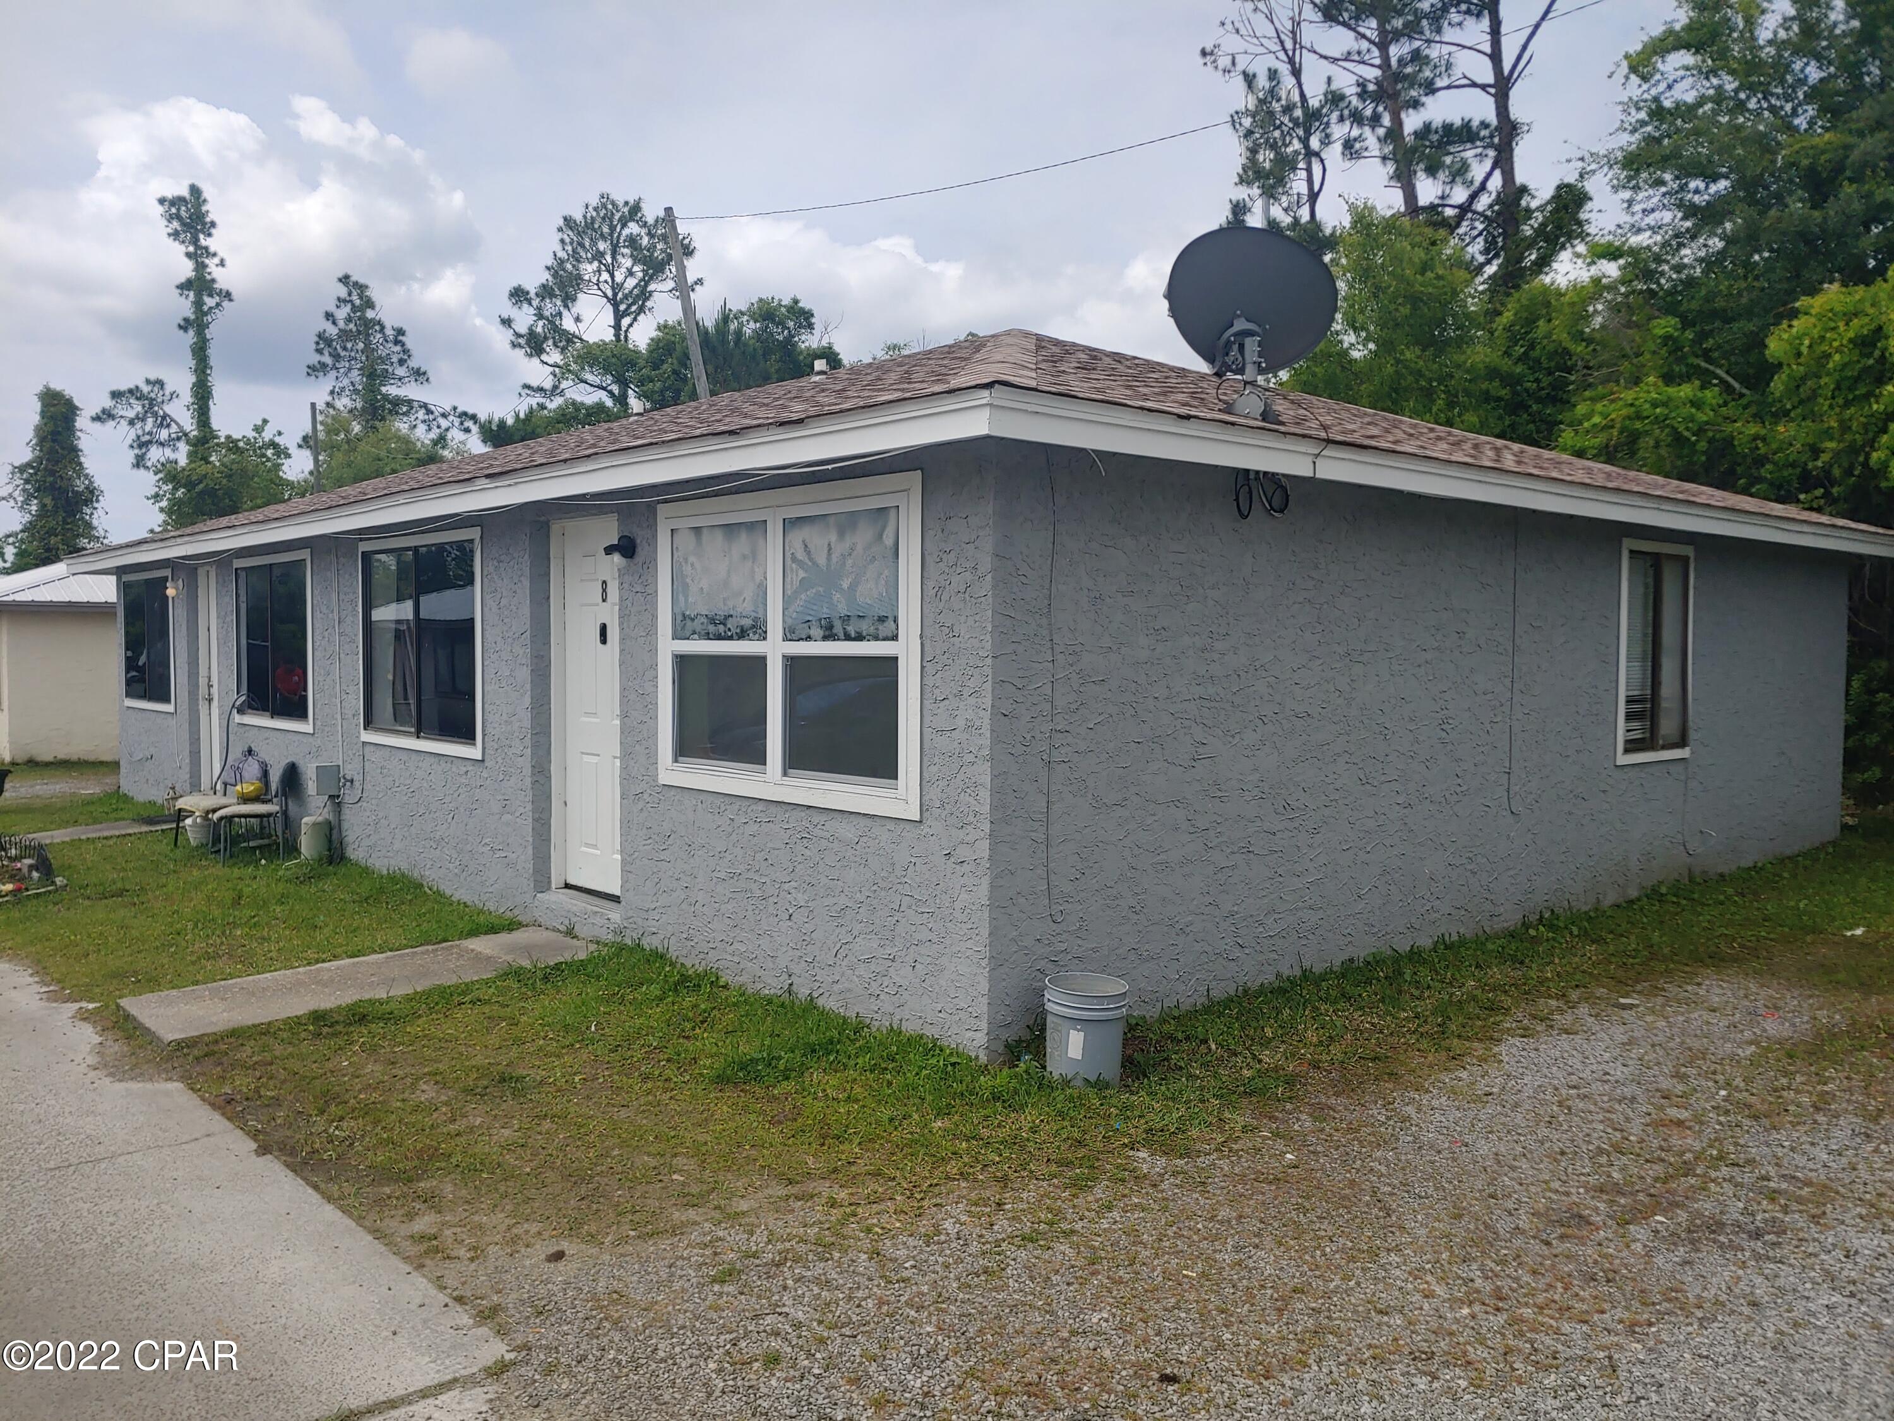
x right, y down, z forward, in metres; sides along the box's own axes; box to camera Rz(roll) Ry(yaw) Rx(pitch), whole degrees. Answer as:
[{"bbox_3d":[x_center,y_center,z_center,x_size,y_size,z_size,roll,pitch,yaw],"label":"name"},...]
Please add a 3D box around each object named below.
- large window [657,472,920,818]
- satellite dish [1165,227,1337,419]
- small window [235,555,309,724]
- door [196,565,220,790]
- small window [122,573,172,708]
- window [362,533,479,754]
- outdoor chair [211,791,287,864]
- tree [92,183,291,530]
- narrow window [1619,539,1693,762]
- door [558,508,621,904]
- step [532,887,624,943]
[{"bbox_3d":[-0.734,-0.280,5.976,0.100,1.351,1.914,-3,4,-43],"label":"large window"},{"bbox_3d":[1.275,-1.653,5.820,0.750,0.770,0.550,-1,3,-20],"label":"satellite dish"},{"bbox_3d":[-5.410,-0.547,10.991,0.100,1.379,1.948,-3,4,-43],"label":"small window"},{"bbox_3d":[-6.640,-0.272,12.507,0.090,2.080,0.950,-3,4,-43],"label":"door"},{"bbox_3d":[-8.074,-0.700,13.847,0.100,1.379,1.948,-3,4,-43],"label":"small window"},{"bbox_3d":[-3.413,-0.431,8.849,0.100,1.379,1.948,-3,4,-43],"label":"window"},{"bbox_3d":[-5.102,0.707,10.084,0.520,0.740,0.470,-1,3,-26],"label":"outdoor chair"},{"bbox_3d":[-24.863,-9.110,45.437,6.500,16.512,6.000,-2,3,-29],"label":"tree"},{"bbox_3d":[4.716,-0.383,9.112,1.201,1.452,0.100,-3,4,-42],"label":"narrow window"},{"bbox_3d":[-1.867,0.002,7.434,0.090,2.060,0.950,-3,4,-43],"label":"door"},{"bbox_3d":[-1.931,1.127,7.446,0.220,0.170,1.000,-3,4,-43],"label":"step"}]

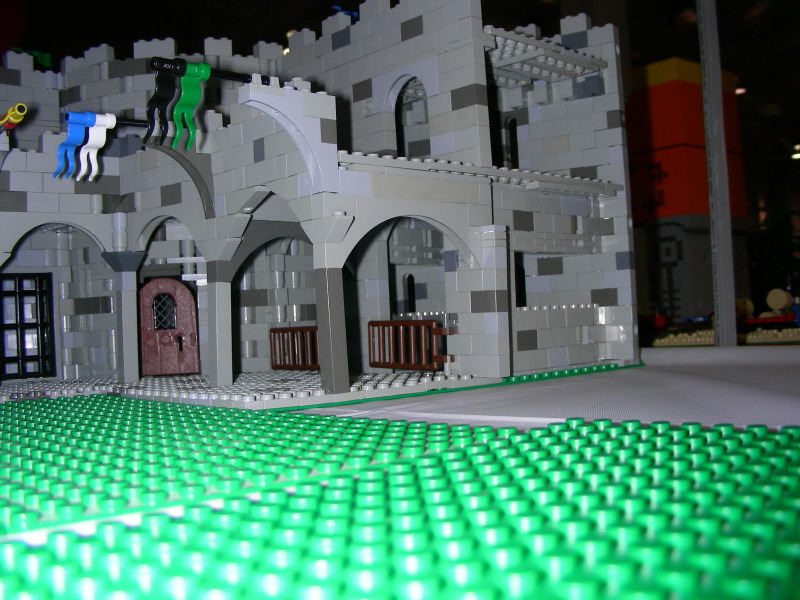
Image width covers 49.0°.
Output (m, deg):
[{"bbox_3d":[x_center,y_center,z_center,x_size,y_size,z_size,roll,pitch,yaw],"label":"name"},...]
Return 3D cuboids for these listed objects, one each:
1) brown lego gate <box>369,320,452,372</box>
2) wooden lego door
[{"bbox_3d":[0.005,0.022,0.424,0.004,0.023,0.058,-1,-2,-43],"label":"brown lego gate"},{"bbox_3d":[-0.129,0.015,0.488,0.033,0.054,0.004,-3,-1,0],"label":"wooden lego door"}]

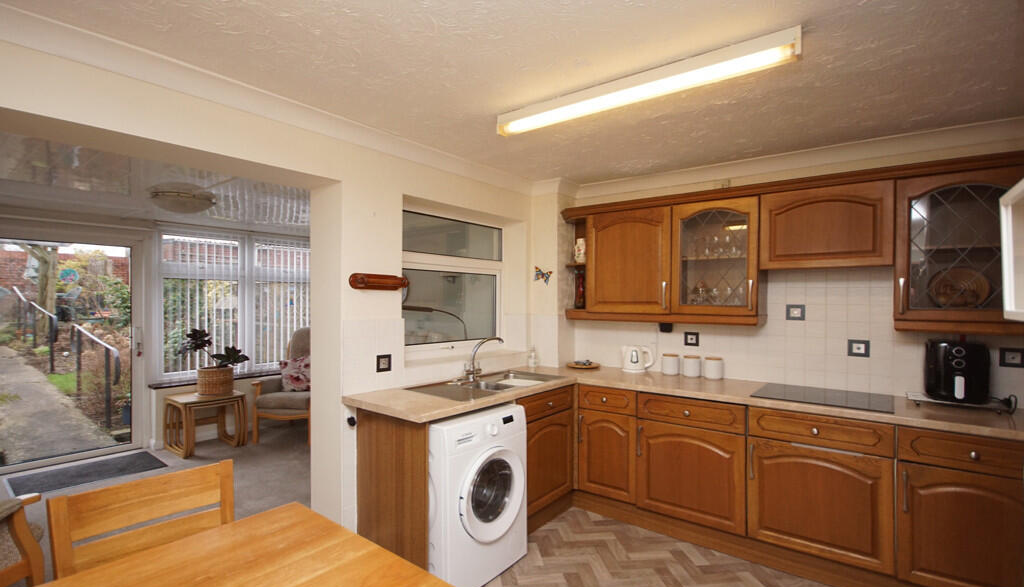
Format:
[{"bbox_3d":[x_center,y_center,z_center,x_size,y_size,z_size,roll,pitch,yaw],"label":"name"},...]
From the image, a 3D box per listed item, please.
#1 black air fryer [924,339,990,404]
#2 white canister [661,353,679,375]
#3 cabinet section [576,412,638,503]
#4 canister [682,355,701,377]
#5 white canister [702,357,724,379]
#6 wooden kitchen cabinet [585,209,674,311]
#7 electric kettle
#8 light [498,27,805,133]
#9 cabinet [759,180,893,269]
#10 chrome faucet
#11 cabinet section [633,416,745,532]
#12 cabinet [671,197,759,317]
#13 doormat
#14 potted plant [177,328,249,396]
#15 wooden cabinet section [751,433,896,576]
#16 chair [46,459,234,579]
[{"bbox_3d":[2.243,0.385,2.300,0.240,0.308,0.285,0,0,38],"label":"black air fryer"},{"bbox_3d":[1.137,0.511,3.268,0.113,0.142,0.113,0,-1,36],"label":"white canister"},{"bbox_3d":[0.755,1.042,3.124,0.399,0.544,0.550,0,0,35],"label":"cabinet section"},{"bbox_3d":[1.259,0.510,3.181,0.113,0.142,0.113,0,-1,36],"label":"canister"},{"bbox_3d":[1.349,0.507,3.040,0.113,0.133,0.113,0,0,35],"label":"white canister"},{"bbox_3d":[0.878,-0.212,3.257,0.597,0.700,0.320,0,0,35],"label":"wooden kitchen cabinet"},{"bbox_3d":[0.912,0.474,3.300,0.235,0.200,0.155,0,0,21],"label":"electric kettle"},{"bbox_3d":[0.466,-0.836,1.906,1.261,0.075,0.086,0,-1,37],"label":"light"},{"bbox_3d":[1.800,-0.356,2.640,0.610,0.443,0.320,0,-1,37],"label":"cabinet"},{"bbox_3d":[-0.174,0.424,2.929,0.240,0.290,0.140,0,-1,28],"label":"chrome faucet"},{"bbox_3d":[1.169,1.040,2.833,0.604,0.544,0.550,0,0,35],"label":"cabinet section"},{"bbox_3d":[1.328,-0.215,2.946,0.500,0.700,0.320,0,0,35],"label":"cabinet"},{"bbox_3d":[-3.435,1.447,3.707,0.540,0.012,0.880,0,-1,44],"label":"doormat"},{"bbox_3d":[-2.848,0.660,4.320,0.570,0.630,0.460,1,-1,-33],"label":"potted plant"},{"bbox_3d":[1.667,1.038,2.481,0.608,0.544,0.550,0,0,35],"label":"wooden cabinet section"},{"bbox_3d":[-0.938,1.010,1.215,0.440,0.900,0.500,0,0,-44],"label":"chair"}]

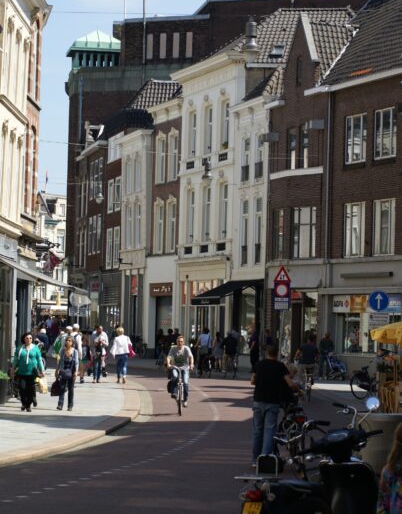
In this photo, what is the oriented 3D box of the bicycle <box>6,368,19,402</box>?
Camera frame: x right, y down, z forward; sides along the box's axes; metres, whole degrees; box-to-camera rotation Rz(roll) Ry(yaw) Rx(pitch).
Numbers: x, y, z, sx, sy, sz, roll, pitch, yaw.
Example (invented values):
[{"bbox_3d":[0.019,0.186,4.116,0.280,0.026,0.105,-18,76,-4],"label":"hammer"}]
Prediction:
[{"bbox_3d":[-4.666,3.065,43.500,0.560,1.030,1.720,2,-2,-3],"label":"bicycle"}]

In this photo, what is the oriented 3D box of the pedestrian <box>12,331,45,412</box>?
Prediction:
[{"bbox_3d":[-3.622,2.421,36.800,0.620,1.640,0.400,2,-2,-5],"label":"pedestrian"}]

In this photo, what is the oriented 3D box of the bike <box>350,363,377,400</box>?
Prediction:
[{"bbox_3d":[4.724,3.382,48.000,1.740,1.050,0.560,4,-3,-43],"label":"bike"}]

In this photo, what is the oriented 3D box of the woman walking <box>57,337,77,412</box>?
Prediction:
[{"bbox_3d":[-2.940,2.570,38.600,0.520,1.670,0.420,2,-2,-3],"label":"woman walking"}]

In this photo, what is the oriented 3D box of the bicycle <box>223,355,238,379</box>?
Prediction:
[{"bbox_3d":[1.040,3.766,61.800,0.580,1.060,1.750,2,-2,-18],"label":"bicycle"}]

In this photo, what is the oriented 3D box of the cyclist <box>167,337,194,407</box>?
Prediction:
[{"bbox_3d":[-0.448,2.596,38.300,0.620,1.750,1.700,2,-2,-2],"label":"cyclist"}]

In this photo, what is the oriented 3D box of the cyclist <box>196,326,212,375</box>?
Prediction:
[{"bbox_3d":[0.133,3.288,61.300,0.580,1.670,0.750,2,-2,-18],"label":"cyclist"}]

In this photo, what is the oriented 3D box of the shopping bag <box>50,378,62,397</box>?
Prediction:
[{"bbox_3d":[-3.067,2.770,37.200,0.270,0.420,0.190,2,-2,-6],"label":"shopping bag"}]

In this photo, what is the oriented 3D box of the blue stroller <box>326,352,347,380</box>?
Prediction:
[{"bbox_3d":[5.025,4.024,65.000,0.750,1.030,0.480,0,-2,32],"label":"blue stroller"}]

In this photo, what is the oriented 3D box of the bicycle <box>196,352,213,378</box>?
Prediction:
[{"bbox_3d":[0.150,3.715,61.300,0.580,1.060,1.750,2,-2,-18],"label":"bicycle"}]

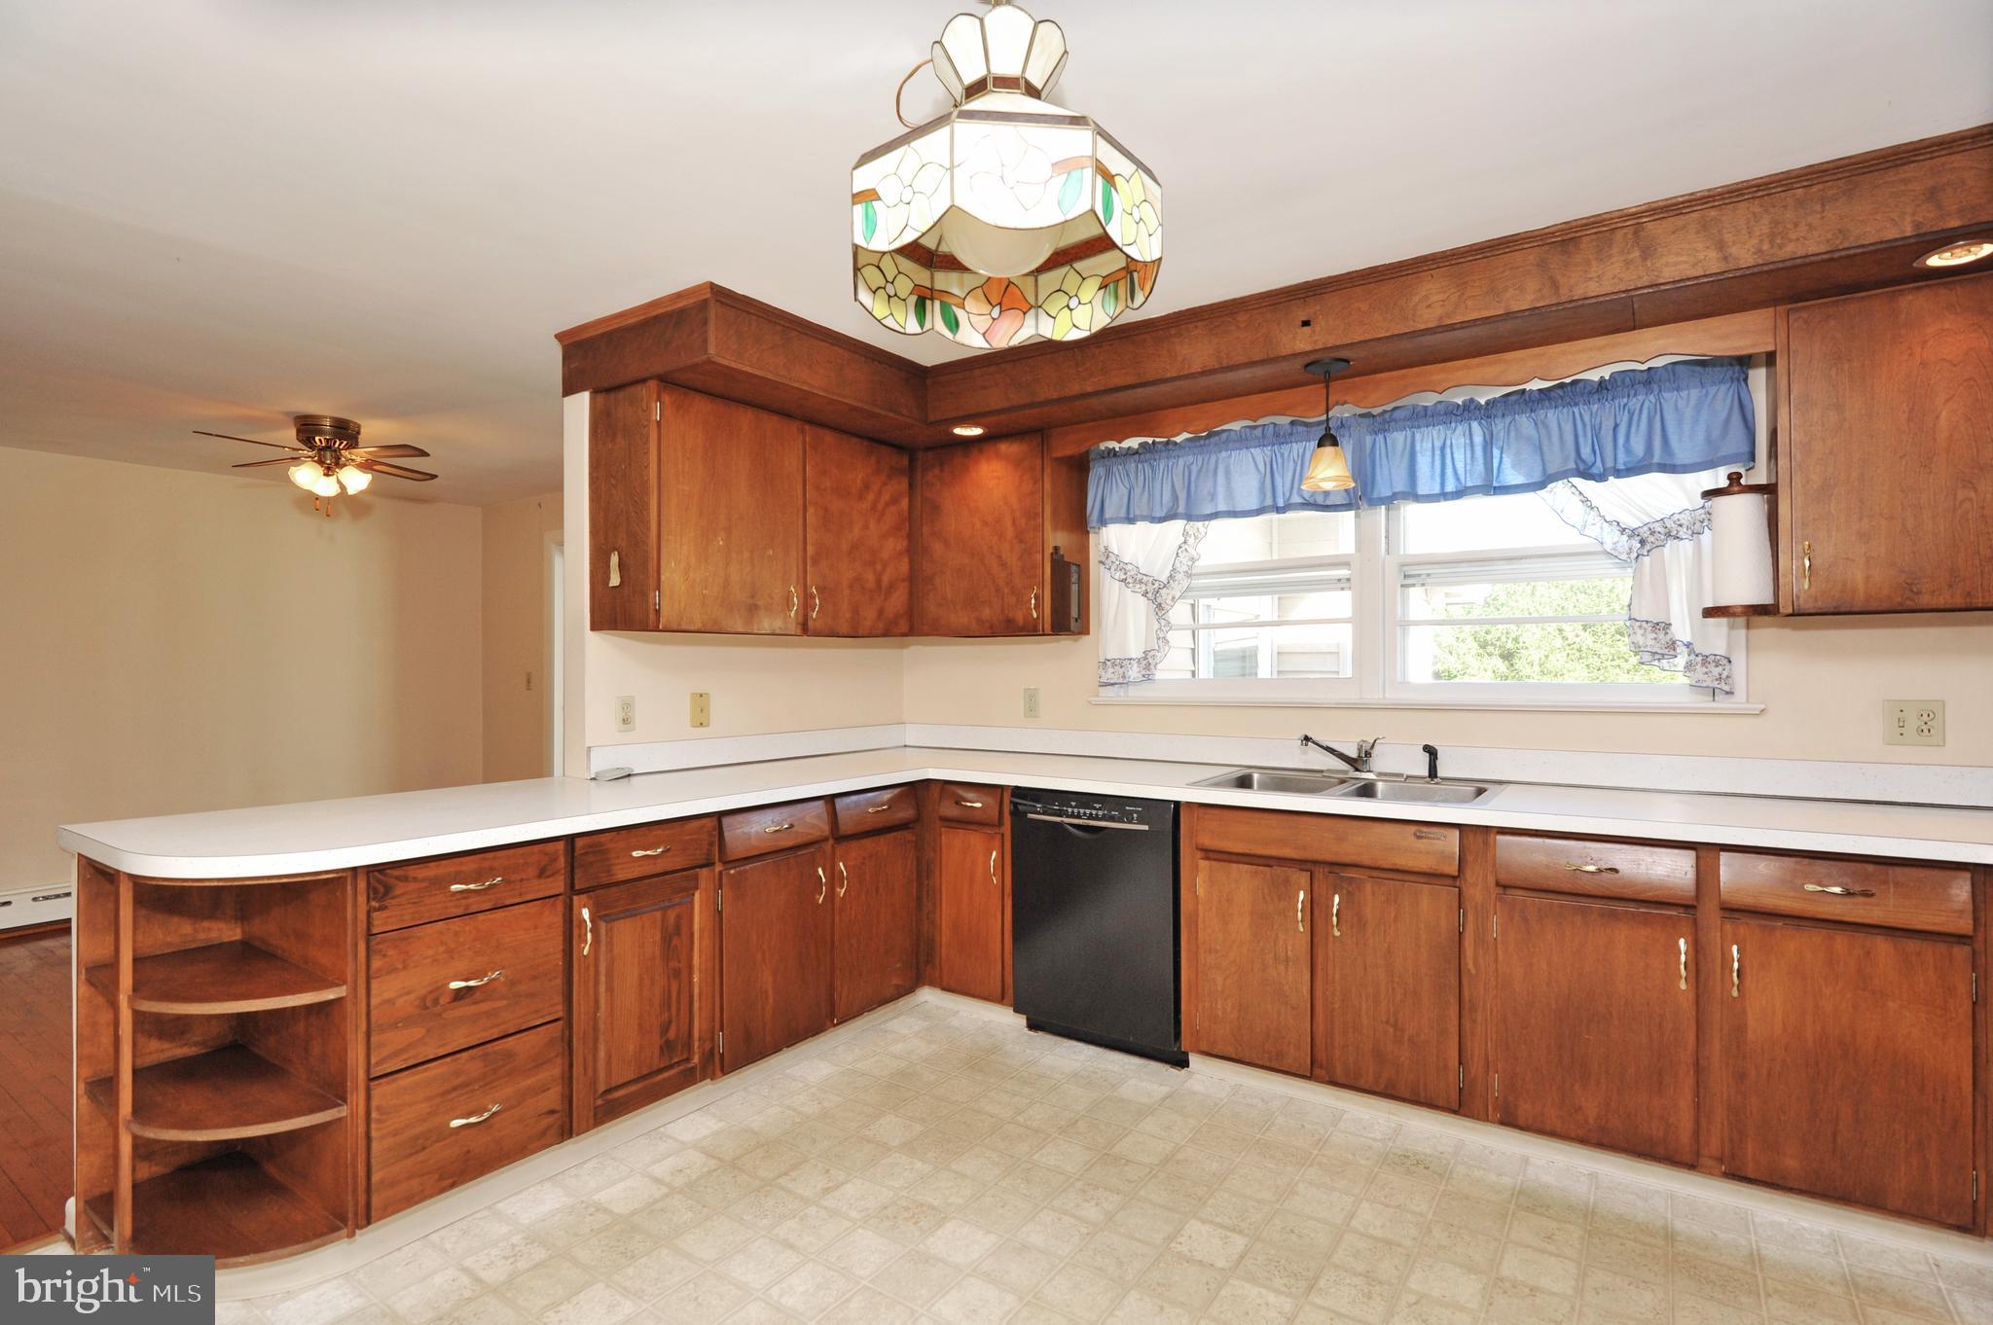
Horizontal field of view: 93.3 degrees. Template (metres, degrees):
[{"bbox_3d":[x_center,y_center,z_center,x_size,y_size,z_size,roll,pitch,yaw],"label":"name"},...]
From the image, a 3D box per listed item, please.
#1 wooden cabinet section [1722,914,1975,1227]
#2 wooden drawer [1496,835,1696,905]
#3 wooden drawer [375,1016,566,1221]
[{"bbox_3d":[1.962,0.872,2.231,0.403,0.573,0.500,-1,-1,35],"label":"wooden cabinet section"},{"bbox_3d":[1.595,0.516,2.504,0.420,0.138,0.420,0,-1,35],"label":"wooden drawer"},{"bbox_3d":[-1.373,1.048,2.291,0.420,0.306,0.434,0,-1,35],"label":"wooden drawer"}]

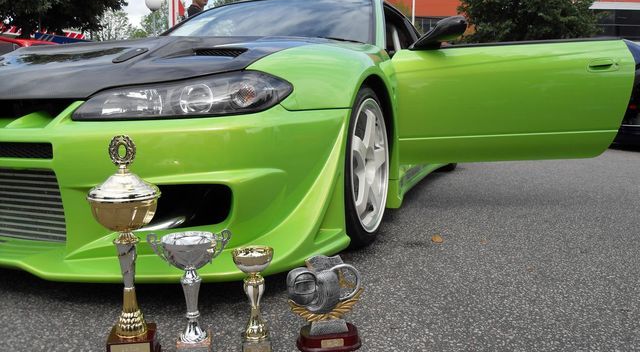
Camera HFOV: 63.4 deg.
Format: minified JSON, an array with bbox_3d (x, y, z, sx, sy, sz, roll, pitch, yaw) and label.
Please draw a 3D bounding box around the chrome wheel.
[{"bbox_3d":[0.094,-0.040,1.910,0.215,0.485,0.485,3,8,21],"label":"chrome wheel"}]

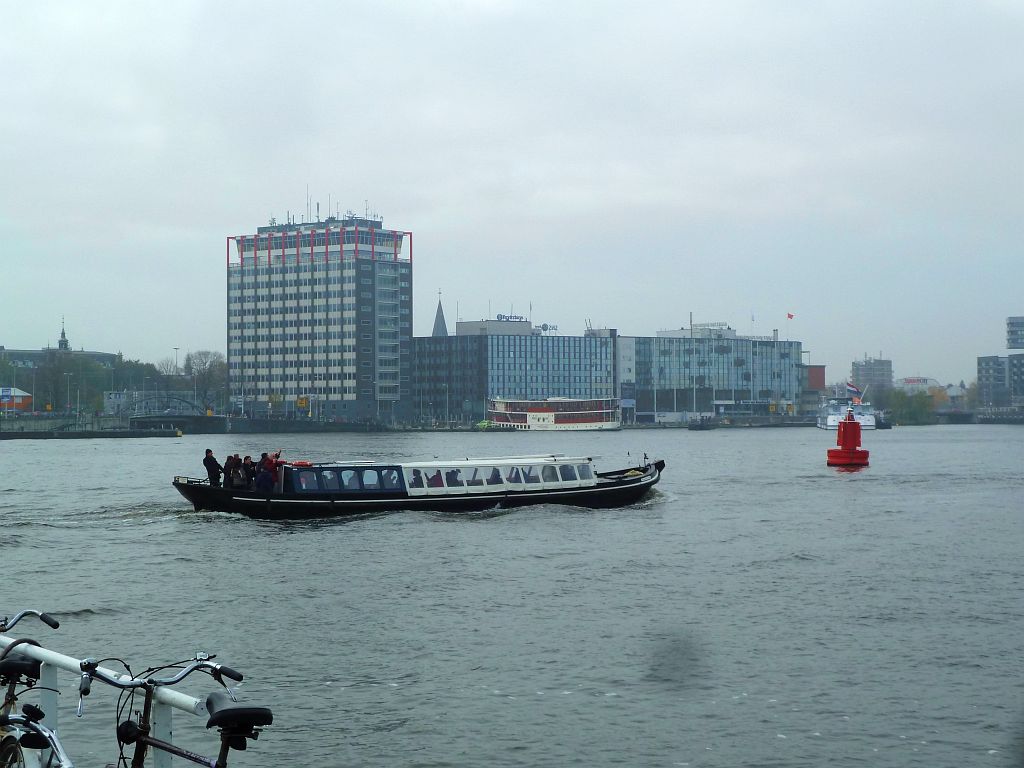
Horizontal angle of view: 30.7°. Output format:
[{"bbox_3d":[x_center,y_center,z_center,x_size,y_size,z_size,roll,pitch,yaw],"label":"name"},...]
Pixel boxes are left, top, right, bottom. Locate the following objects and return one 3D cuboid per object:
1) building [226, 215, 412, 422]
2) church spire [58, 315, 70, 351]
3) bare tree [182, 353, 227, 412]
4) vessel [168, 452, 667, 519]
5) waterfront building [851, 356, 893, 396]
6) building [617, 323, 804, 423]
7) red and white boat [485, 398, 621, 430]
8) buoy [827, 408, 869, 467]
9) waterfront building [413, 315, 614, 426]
[{"bbox_3d":[-49.782,-16.213,484.322,44.000,52.100,22.300,-1,-1,36],"label":"building"},{"bbox_3d":[-134.542,-15.544,560.398,3.200,10.968,3.200,0,-1,0],"label":"church spire"},{"bbox_3d":[-82.233,0.210,500.090,11.500,18.139,11.000,0,-1,0],"label":"bare tree"},{"bbox_3d":[-2.900,3.591,69.960,20.064,2.150,4.100,0,-1,-27],"label":"vessel"},{"bbox_3d":[191.647,2.492,999.297,18.000,32.500,13.000,0,-1,-20],"label":"waterfront building"},{"bbox_3d":[51.032,-2.924,550.909,70.000,27.100,27.000,0,-1,-34],"label":"building"},{"bbox_3d":[10.289,7.718,455.935,32.000,7.950,7.000,0,-1,-10],"label":"red and white boat"},{"bbox_3d":[22.159,3.470,122.955,2.770,3.760,2.770,0,-1,0],"label":"buoy"},{"bbox_3d":[0.821,-3.846,510.736,43.000,27.900,31.000,1,-1,-39],"label":"waterfront building"}]

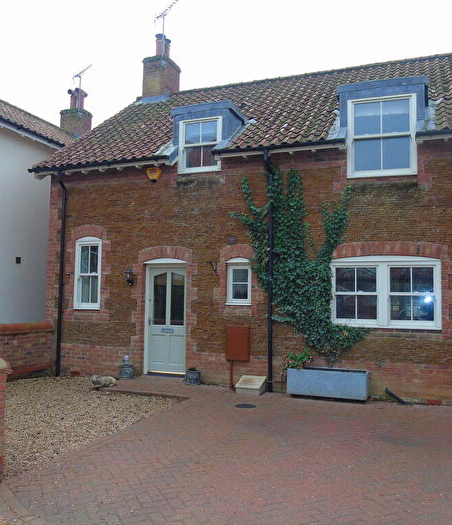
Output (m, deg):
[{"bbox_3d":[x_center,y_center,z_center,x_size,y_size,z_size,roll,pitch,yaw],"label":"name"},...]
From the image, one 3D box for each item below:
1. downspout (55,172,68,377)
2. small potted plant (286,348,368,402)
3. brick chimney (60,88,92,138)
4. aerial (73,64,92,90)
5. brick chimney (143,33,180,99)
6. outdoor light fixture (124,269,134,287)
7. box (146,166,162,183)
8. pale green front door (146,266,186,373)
[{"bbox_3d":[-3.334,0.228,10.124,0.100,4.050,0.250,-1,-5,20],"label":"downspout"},{"bbox_3d":[1.601,1.770,8.050,1.280,0.750,0.410,-1,-5,20],"label":"small potted plant"},{"bbox_3d":[-5.522,-5.452,18.702,0.970,1.980,0.650,-1,-5,20],"label":"brick chimney"},{"bbox_3d":[-5.166,-6.686,18.213,0.350,0.750,1.330,5,-6,-43],"label":"aerial"},{"bbox_3d":[-1.815,-5.363,14.328,0.670,2.000,1.020,-1,-5,20],"label":"brick chimney"},{"bbox_3d":[-1.839,0.292,9.601,0.160,0.330,0.220,-1,-5,20],"label":"outdoor light fixture"},{"bbox_3d":[-1.369,-1.661,9.658,0.290,0.295,0.090,-1,-5,20],"label":"box"},{"bbox_3d":[-1.092,1.086,9.552,0.790,1.970,0.070,-1,-5,20],"label":"pale green front door"}]

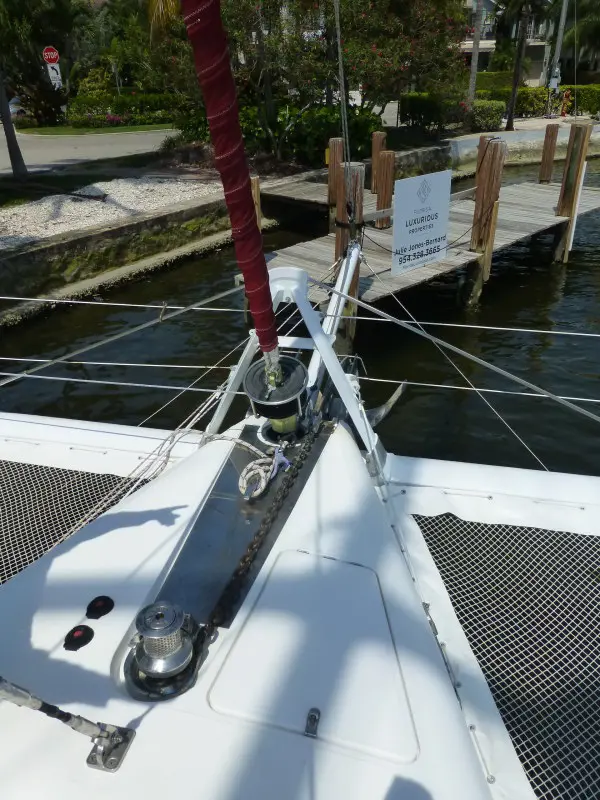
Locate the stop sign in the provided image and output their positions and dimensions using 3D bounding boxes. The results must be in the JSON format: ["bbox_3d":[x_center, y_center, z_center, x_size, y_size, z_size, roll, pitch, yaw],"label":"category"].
[{"bbox_3d":[-12.520,-17.357,27.947,0.760,0.760,0.030,-6,31,-6],"label":"stop sign"}]

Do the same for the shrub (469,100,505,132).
[{"bbox_3d":[6.459,-9.778,19.127,1.060,0.890,1.000,7,32,15],"label":"shrub"}]

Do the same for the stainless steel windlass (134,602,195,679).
[{"bbox_3d":[-0.376,0.652,1.520,0.156,0.130,0.156,1,30,-1],"label":"stainless steel windlass"}]

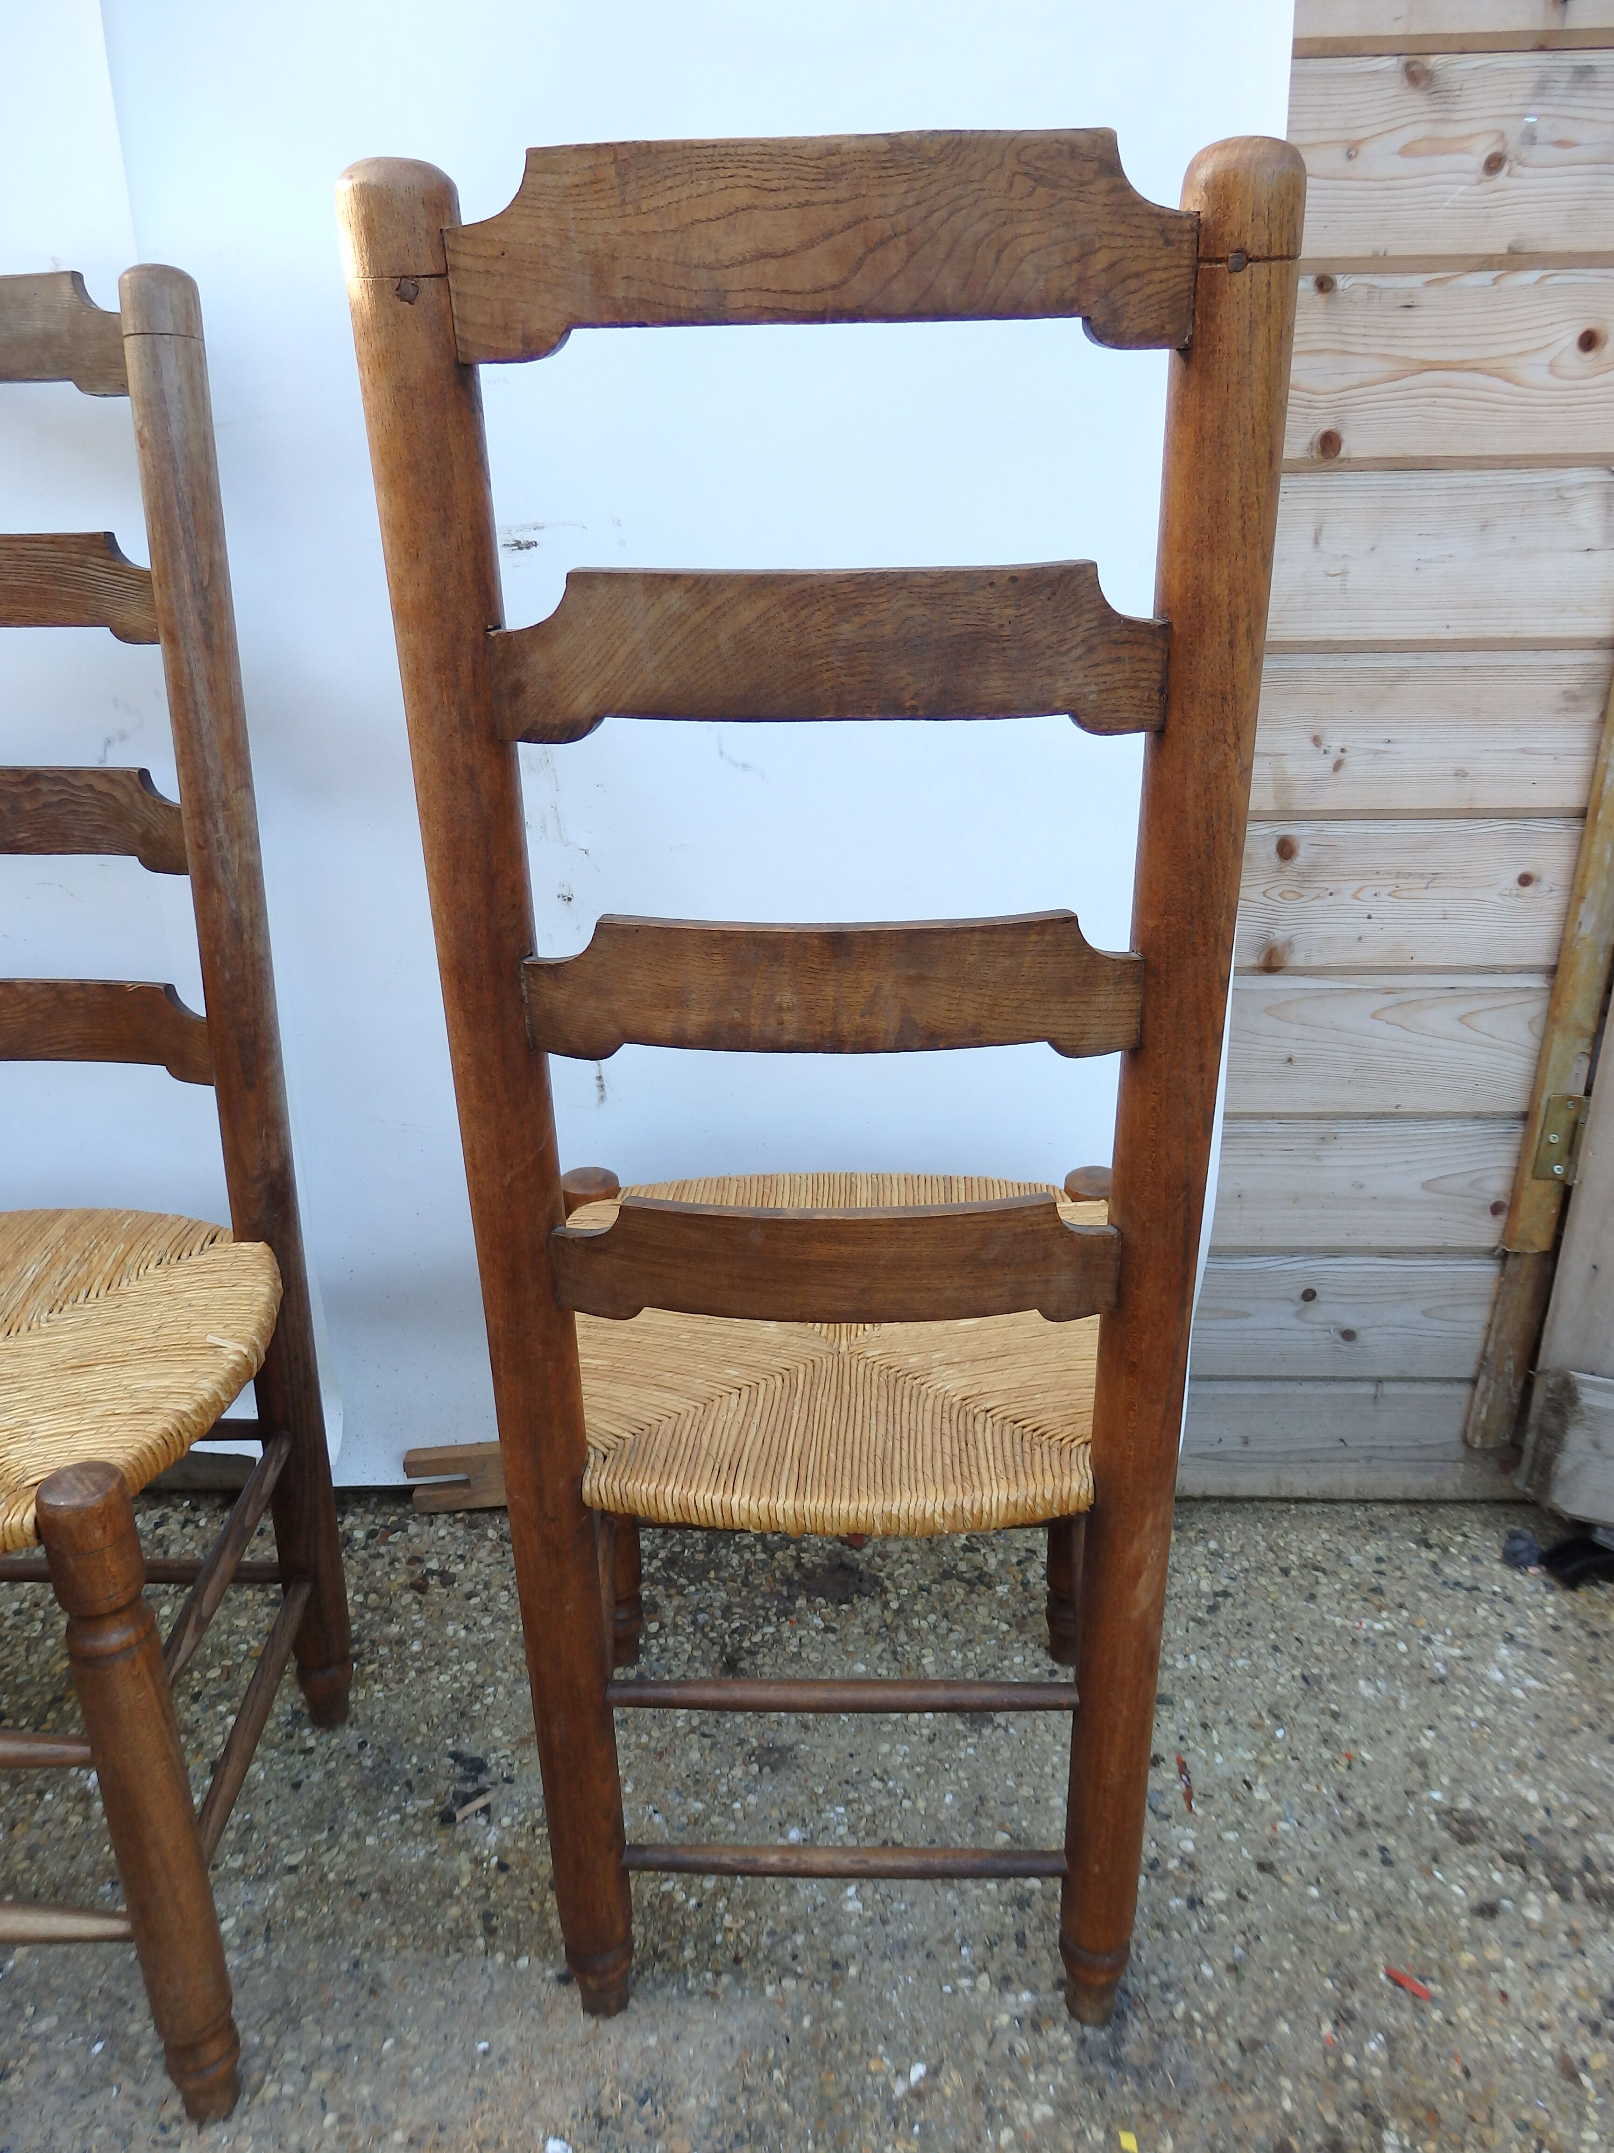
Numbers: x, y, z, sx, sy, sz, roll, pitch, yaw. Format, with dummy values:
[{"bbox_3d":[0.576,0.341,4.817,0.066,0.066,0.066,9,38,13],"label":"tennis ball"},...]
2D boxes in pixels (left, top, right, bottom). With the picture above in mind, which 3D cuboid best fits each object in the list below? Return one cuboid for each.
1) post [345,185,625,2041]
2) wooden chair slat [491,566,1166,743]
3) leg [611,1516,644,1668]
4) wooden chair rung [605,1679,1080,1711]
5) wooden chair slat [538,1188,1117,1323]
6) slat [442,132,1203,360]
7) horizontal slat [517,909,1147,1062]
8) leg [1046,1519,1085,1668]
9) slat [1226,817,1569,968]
[{"bbox_3d":[-0.146,0.133,0.828,0.048,1.079,0.048,0,25,2],"label":"post"},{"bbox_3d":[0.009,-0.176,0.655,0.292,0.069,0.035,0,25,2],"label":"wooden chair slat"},{"bbox_3d":[-0.164,0.288,1.274,0.048,0.462,0.048,0,21,2],"label":"leg"},{"bbox_3d":[0.021,0.372,0.933,0.280,0.018,0.018,0,21,2],"label":"wooden chair rung"},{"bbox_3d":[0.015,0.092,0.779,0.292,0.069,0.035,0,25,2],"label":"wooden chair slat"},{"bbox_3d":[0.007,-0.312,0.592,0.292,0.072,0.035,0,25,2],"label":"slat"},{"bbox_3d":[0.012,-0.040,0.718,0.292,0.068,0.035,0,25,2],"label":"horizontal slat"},{"bbox_3d":[0.223,0.285,1.263,0.048,0.462,0.048,0,21,2],"label":"leg"},{"bbox_3d":[0.509,-0.154,1.327,0.296,0.134,0.020,0,21,2],"label":"slat"}]

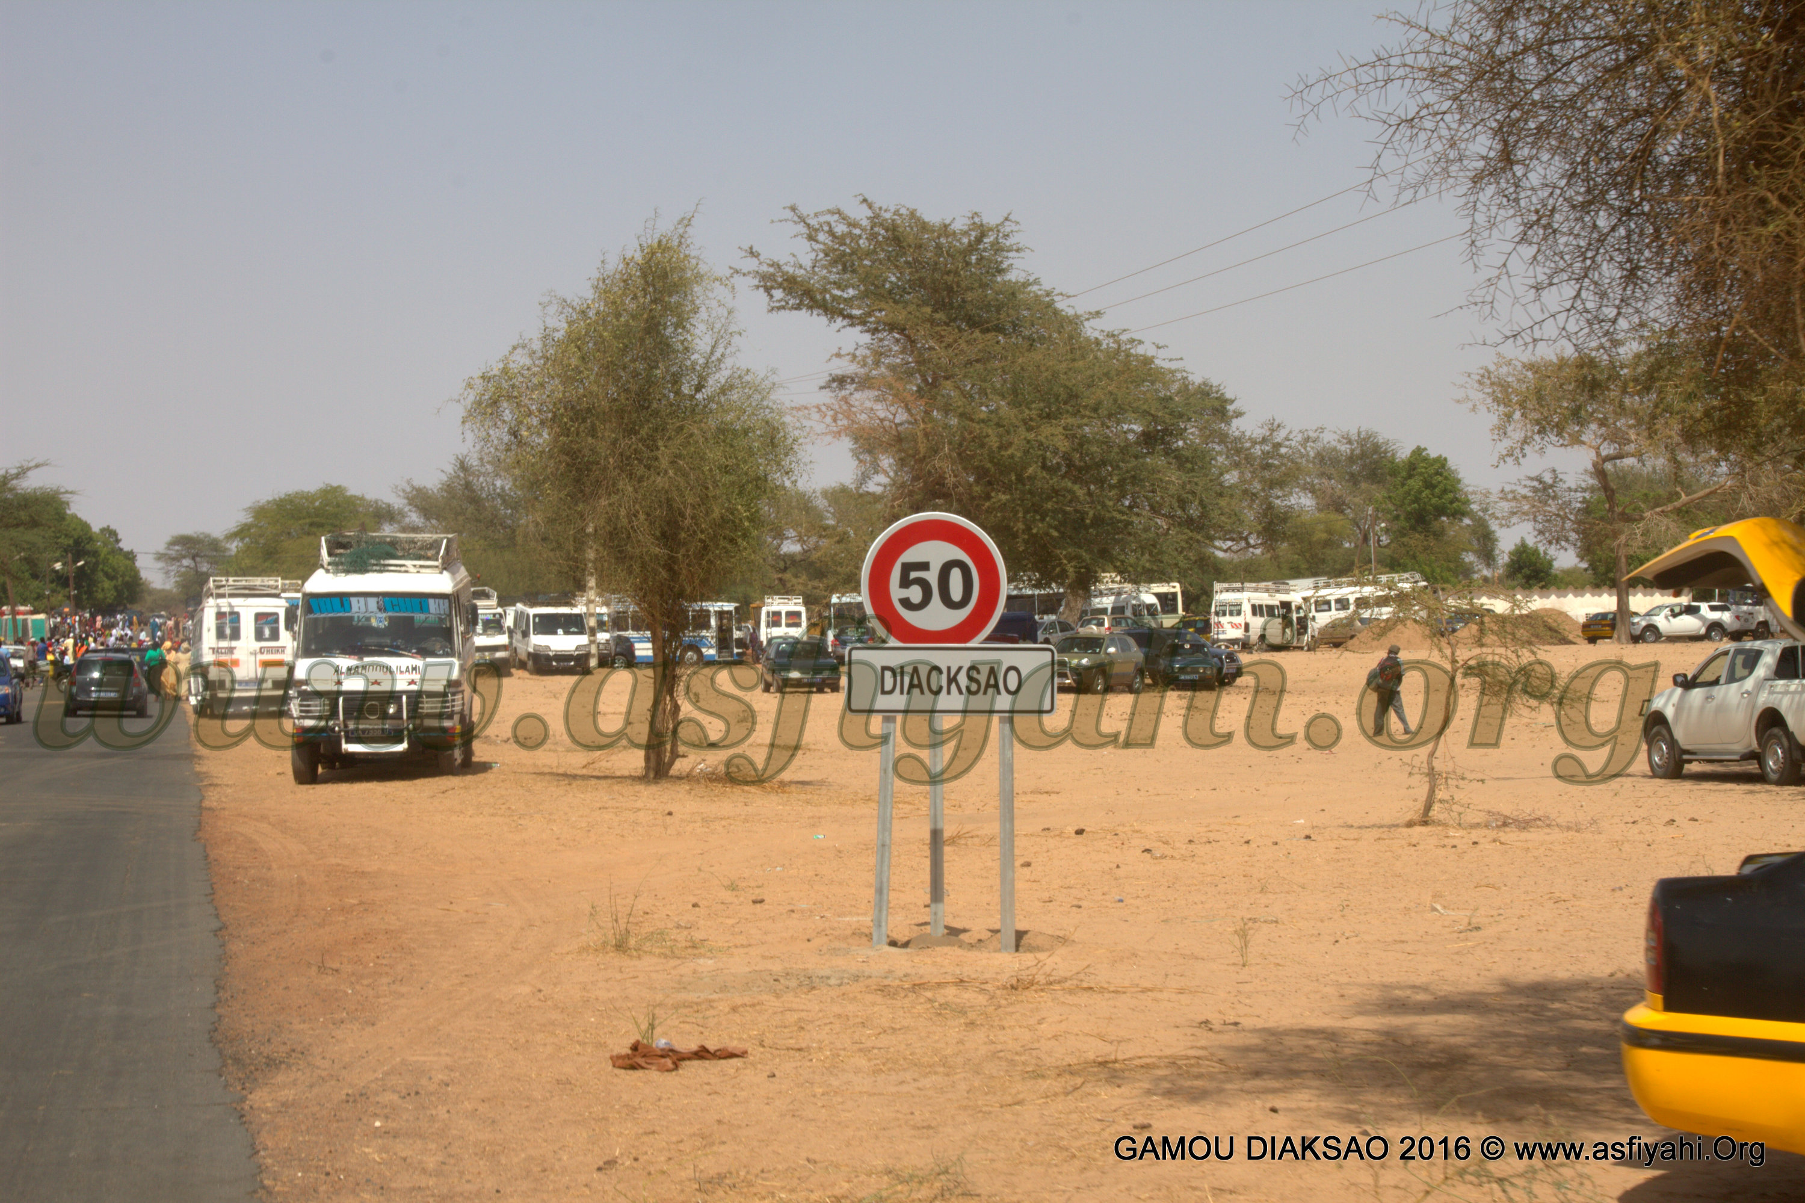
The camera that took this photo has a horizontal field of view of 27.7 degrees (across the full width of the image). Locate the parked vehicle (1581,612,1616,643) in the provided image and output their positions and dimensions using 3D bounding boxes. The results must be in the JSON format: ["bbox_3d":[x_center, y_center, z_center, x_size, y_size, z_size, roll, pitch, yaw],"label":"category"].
[{"bbox_3d":[32.500,1.200,165.000,1.720,1.420,4.400,0,0,41],"label":"parked vehicle"}]

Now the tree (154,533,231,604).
[{"bbox_3d":[-61.010,-1.580,315.000,6.800,8.740,7.000,0,0,0],"label":"tree"}]

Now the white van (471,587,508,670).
[{"bbox_3d":[-14.600,1.060,126.500,1.970,2.950,5.100,0,0,-9],"label":"white van"}]

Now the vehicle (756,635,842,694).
[{"bbox_3d":[-2.714,1.757,98.500,1.700,1.400,4.450,0,0,-9],"label":"vehicle"}]

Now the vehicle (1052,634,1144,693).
[{"bbox_3d":[5.130,1.741,102.000,1.820,1.700,4.330,0,0,27],"label":"vehicle"}]

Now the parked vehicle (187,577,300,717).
[{"bbox_3d":[-15.370,1.020,85.100,2.030,3.120,5.500,0,0,-13],"label":"parked vehicle"}]

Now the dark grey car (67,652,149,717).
[{"bbox_3d":[-18.010,1.886,83.000,1.780,1.480,4.450,0,0,-11],"label":"dark grey car"}]

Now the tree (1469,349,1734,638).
[{"bbox_3d":[30.610,-4.550,159.000,11.890,12.840,11.500,0,0,0],"label":"tree"}]

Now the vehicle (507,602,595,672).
[{"bbox_3d":[-11.500,1.190,119.900,1.990,2.330,4.950,0,0,-11],"label":"vehicle"}]

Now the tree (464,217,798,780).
[{"bbox_3d":[-3.487,-1.313,47.000,4.300,7.200,4.100,0,0,0],"label":"tree"}]

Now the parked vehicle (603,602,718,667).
[{"bbox_3d":[-9.849,1.349,149.000,6.800,2.600,2.200,0,0,-2],"label":"parked vehicle"}]

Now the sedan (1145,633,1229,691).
[{"bbox_3d":[8.596,1.960,111.000,1.680,1.430,4.100,0,0,-2],"label":"sedan"}]

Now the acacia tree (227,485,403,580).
[{"bbox_3d":[-36.030,-2.470,225.000,10.930,9.450,10.500,0,0,0],"label":"acacia tree"}]

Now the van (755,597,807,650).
[{"bbox_3d":[-5.090,1.200,157.200,1.980,2.900,5.400,0,0,-2],"label":"van"}]

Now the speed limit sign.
[{"bbox_3d":[0.188,-0.090,21.370,0.850,0.850,0.050,0,0,-2],"label":"speed limit sign"}]

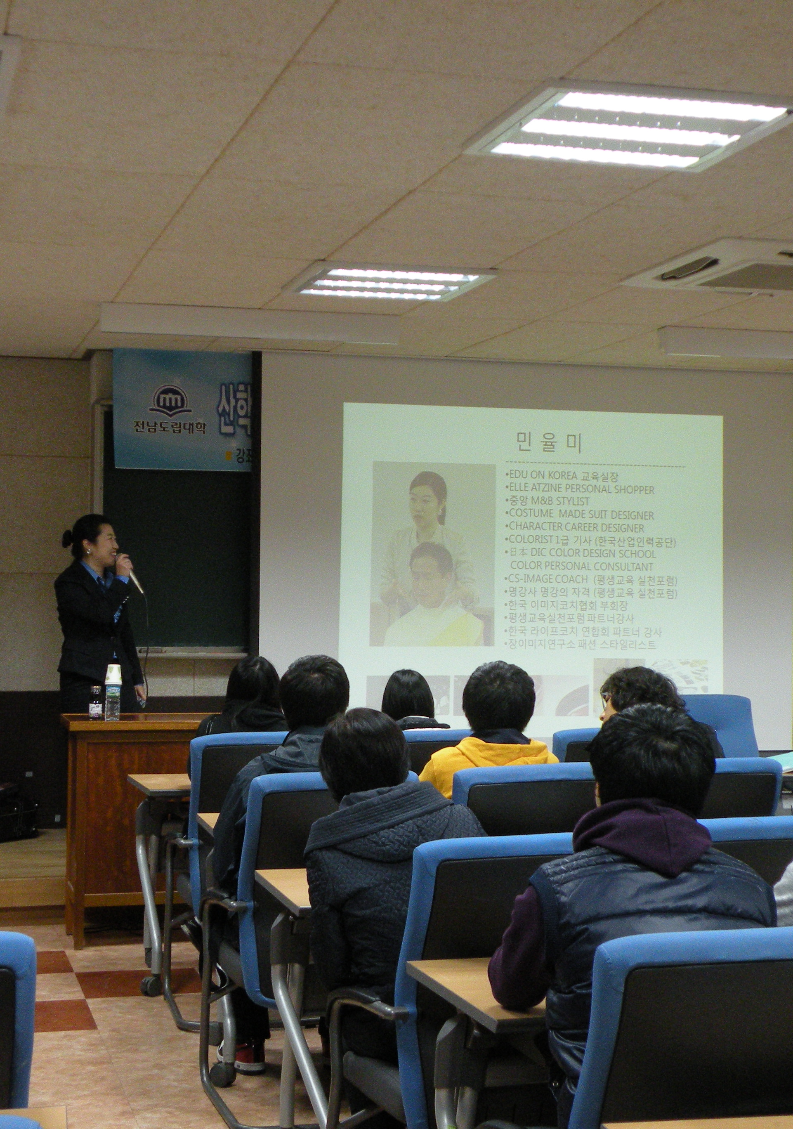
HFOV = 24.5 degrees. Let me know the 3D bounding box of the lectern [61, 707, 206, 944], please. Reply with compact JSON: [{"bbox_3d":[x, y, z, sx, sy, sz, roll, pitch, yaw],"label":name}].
[{"bbox_3d":[-0.937,1.099,7.678,0.900,0.920,0.470,0,-1,-15],"label":"lectern"}]

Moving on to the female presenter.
[{"bbox_3d":[-1.345,0.557,8.147,0.340,1.572,0.460,0,-1,33],"label":"female presenter"}]

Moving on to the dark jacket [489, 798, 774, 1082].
[{"bbox_3d":[0.405,0.656,3.159,0.520,0.580,0.370,0,0,-15],"label":"dark jacket"}]

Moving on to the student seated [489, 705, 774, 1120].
[{"bbox_3d":[0.396,0.873,3.150,0.520,1.285,0.780,0,-1,-15],"label":"student seated"}]

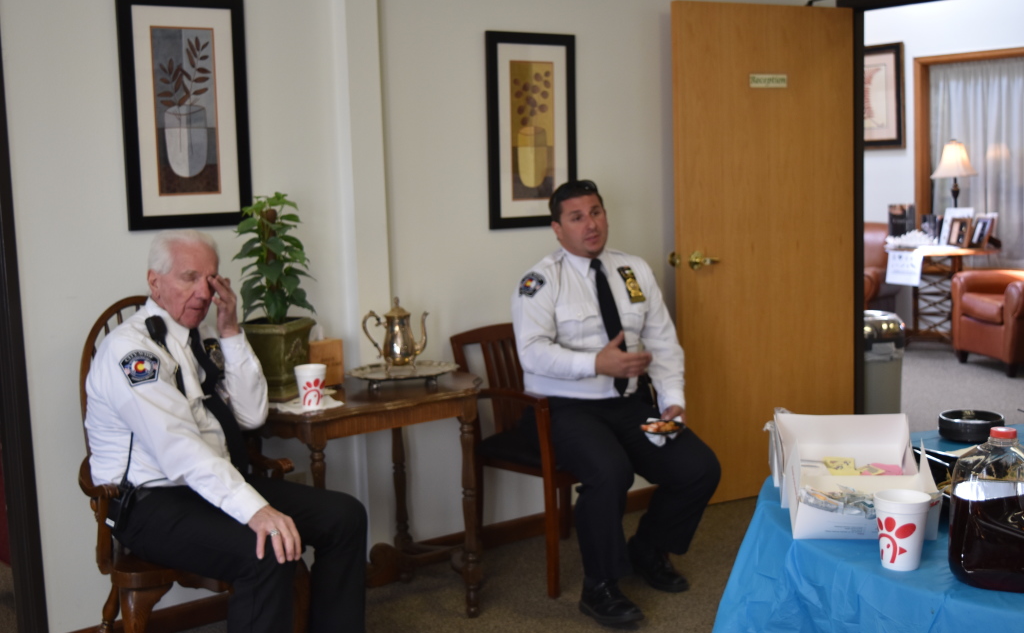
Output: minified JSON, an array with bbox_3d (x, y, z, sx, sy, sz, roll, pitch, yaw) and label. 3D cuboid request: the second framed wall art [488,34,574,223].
[{"bbox_3d":[0.071,-0.677,4.690,0.418,0.700,0.028,-7,8,-38],"label":"second framed wall art"}]

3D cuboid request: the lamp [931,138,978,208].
[{"bbox_3d":[3.448,-0.955,9.999,0.355,0.847,0.355,1,7,19],"label":"lamp"}]

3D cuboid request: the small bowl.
[{"bbox_3d":[1.081,0.258,3.009,0.155,0.046,0.155,1,7,20],"label":"small bowl"}]

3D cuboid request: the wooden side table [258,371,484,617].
[{"bbox_3d":[-0.482,0.590,4.012,0.655,0.730,0.540,-7,8,-38],"label":"wooden side table"}]

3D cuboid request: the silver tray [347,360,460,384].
[{"bbox_3d":[-0.341,0.190,4.088,0.345,0.045,0.345,-2,7,0],"label":"silver tray"}]

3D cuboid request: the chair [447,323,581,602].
[{"bbox_3d":[0.170,0.456,4.518,0.580,0.840,0.580,-7,8,-38],"label":"chair"}]

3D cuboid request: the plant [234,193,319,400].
[{"bbox_3d":[-0.720,-0.068,3.930,0.255,0.620,0.250,-3,7,-12],"label":"plant"}]

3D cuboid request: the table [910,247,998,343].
[{"bbox_3d":[3.330,-0.175,9.889,0.800,0.669,0.700,1,7,19],"label":"table"}]

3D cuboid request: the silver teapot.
[{"bbox_3d":[-0.373,0.061,4.120,0.212,0.245,0.115,-4,7,-17],"label":"silver teapot"}]

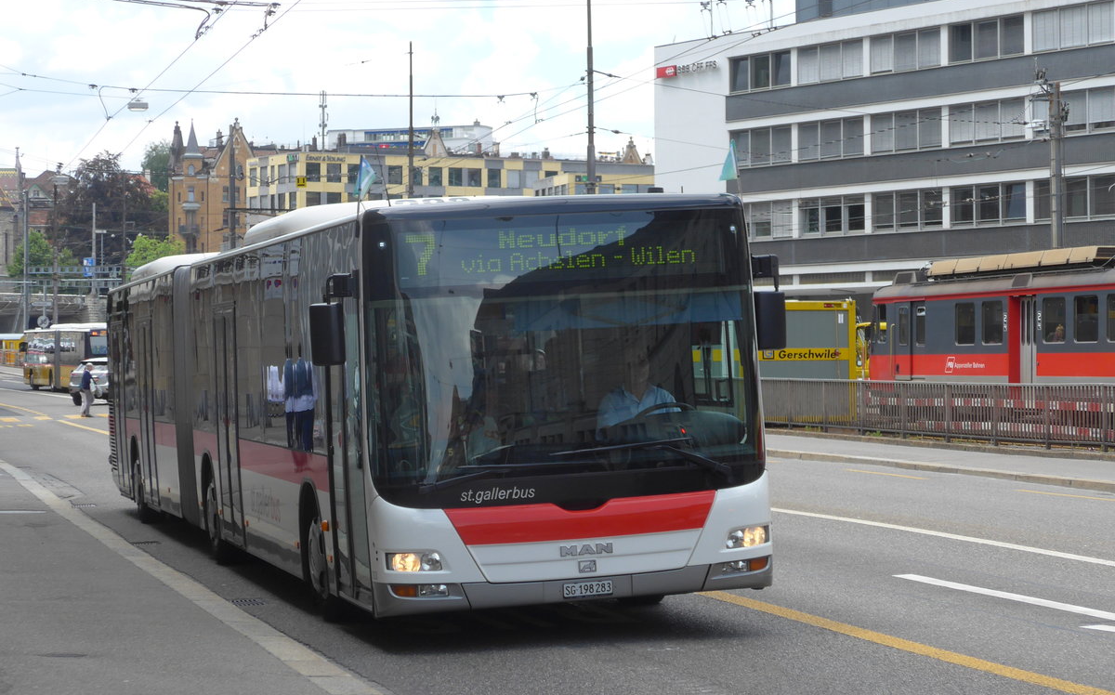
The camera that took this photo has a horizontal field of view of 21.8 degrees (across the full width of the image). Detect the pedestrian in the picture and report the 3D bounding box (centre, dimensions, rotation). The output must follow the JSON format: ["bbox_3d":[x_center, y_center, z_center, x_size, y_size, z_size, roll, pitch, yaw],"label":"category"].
[{"bbox_3d":[-14.550,1.314,89.500,0.420,1.680,0.500,0,0,-12],"label":"pedestrian"}]

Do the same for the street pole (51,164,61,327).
[{"bbox_3d":[-25.593,-3.582,148.000,0.240,11.010,0.240,0,0,-14],"label":"street pole"}]

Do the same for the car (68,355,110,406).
[{"bbox_3d":[-16.370,1.208,103.180,1.850,1.690,4.400,0,0,-8],"label":"car"}]

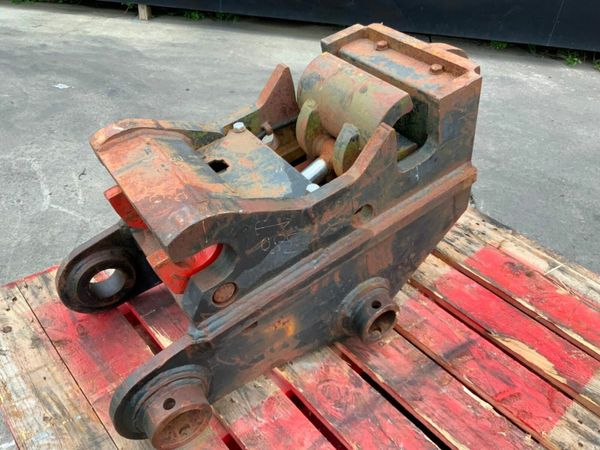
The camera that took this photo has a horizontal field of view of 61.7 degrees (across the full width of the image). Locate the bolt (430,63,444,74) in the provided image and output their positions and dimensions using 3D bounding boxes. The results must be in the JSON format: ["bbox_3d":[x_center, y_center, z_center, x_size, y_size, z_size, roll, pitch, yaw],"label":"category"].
[{"bbox_3d":[0.250,-0.286,0.919,0.022,0.010,0.022,-29,46,-20],"label":"bolt"}]

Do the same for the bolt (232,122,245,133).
[{"bbox_3d":[-0.120,-0.190,0.978,0.022,0.010,0.022,-29,46,-20],"label":"bolt"}]

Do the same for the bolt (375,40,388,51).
[{"bbox_3d":[0.166,-0.363,1.017,0.022,0.010,0.022,-29,46,-20],"label":"bolt"}]

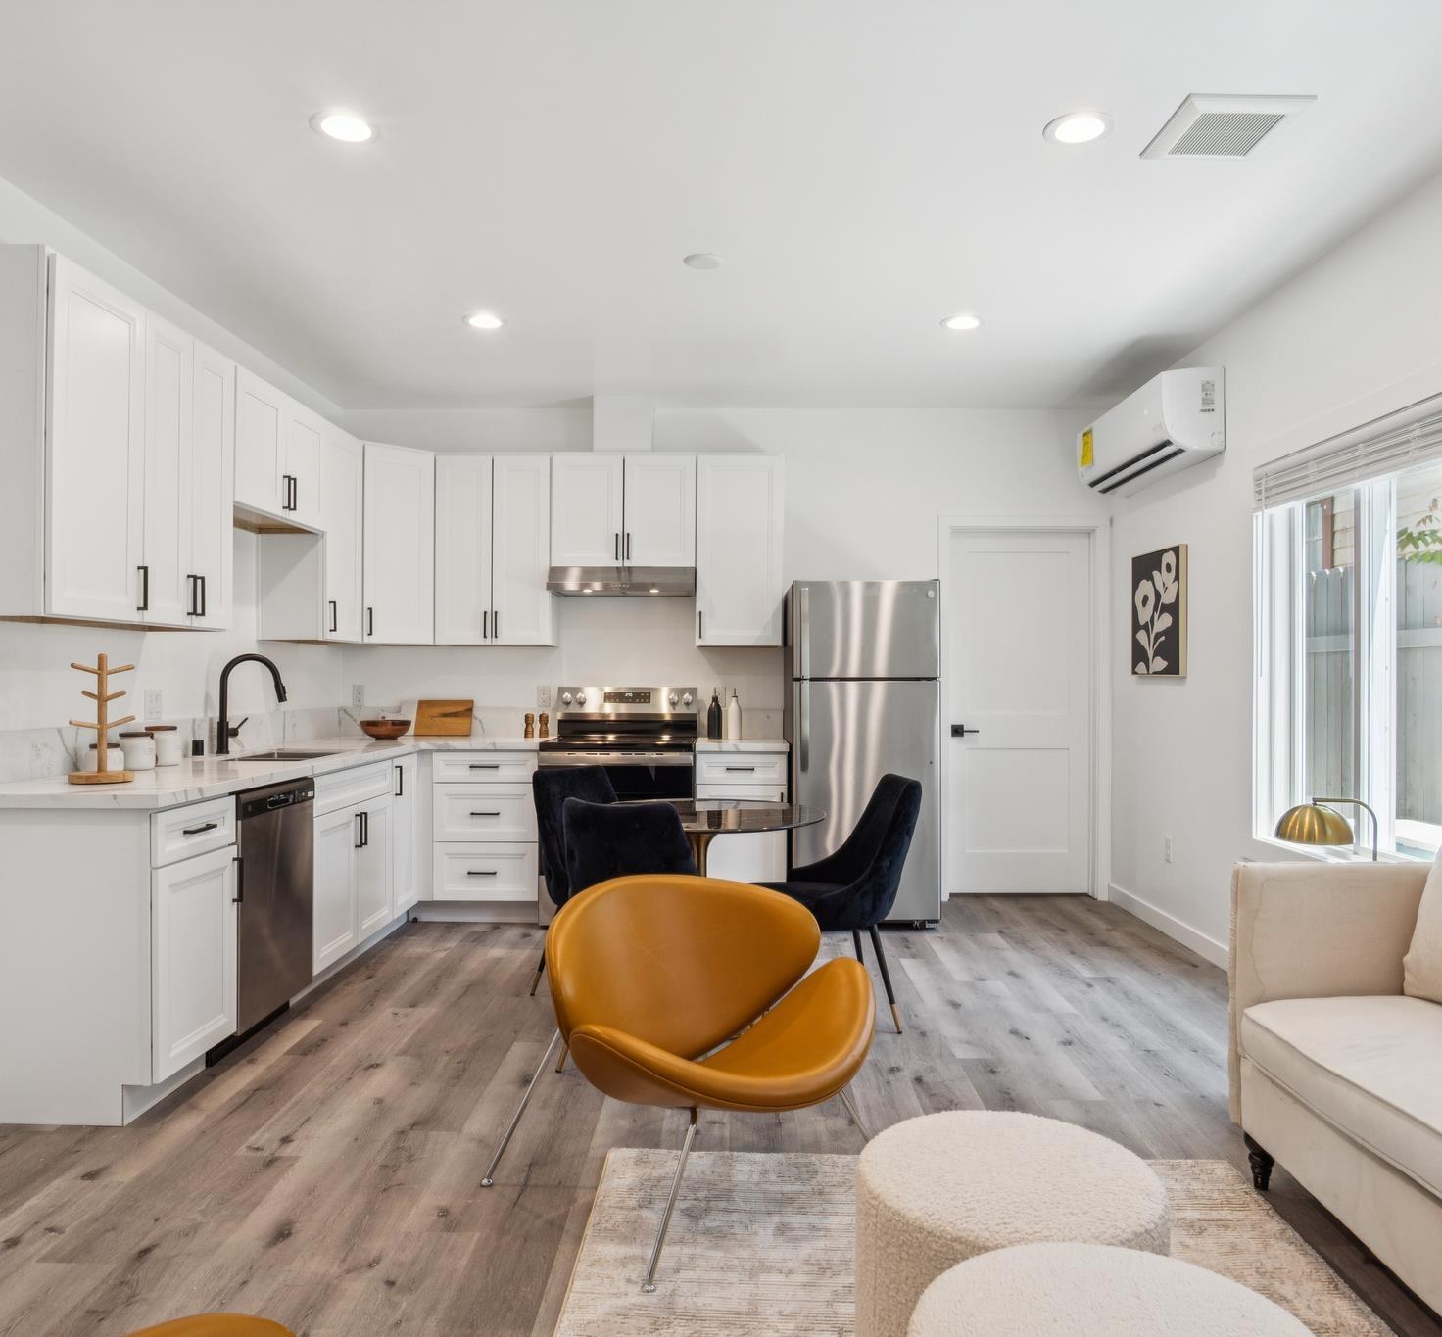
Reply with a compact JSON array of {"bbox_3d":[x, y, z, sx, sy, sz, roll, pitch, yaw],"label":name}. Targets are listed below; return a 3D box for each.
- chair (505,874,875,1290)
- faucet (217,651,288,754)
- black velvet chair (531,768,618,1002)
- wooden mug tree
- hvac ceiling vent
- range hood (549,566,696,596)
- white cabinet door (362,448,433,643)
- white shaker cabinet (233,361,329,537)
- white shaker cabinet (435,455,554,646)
[{"bbox_3d":[-0.046,0.904,2.461,0.840,0.735,0.740,1,-1,-40],"label":"chair"},{"bbox_3d":[-1.919,0.146,4.142,0.287,0.407,0.110,0,0,1],"label":"faucet"},{"bbox_3d":[-0.378,0.848,3.945,0.610,0.870,0.500,0,-1,36],"label":"black velvet chair"},{"bbox_3d":[-1.894,0.149,3.073,0.183,0.384,0.183,0,0,1],"label":"wooden mug tree"},{"bbox_3d":[1.355,-1.446,2.708,0.320,0.022,0.320,0,0,1],"label":"hvac ceiling vent"},{"bbox_3d":[-0.510,-0.477,5.454,0.772,0.134,0.480,0,0,1],"label":"range hood"},{"bbox_3d":[-1.652,-0.631,5.160,0.392,1.001,0.030,1,-1,-44],"label":"white cabinet door"},{"bbox_3d":[-2.014,-0.900,4.262,0.325,0.535,0.855,0,0,1],"label":"white shaker cabinet"},{"bbox_3d":[-1.198,-0.627,5.458,0.613,1.011,0.326,0,0,1],"label":"white shaker cabinet"}]

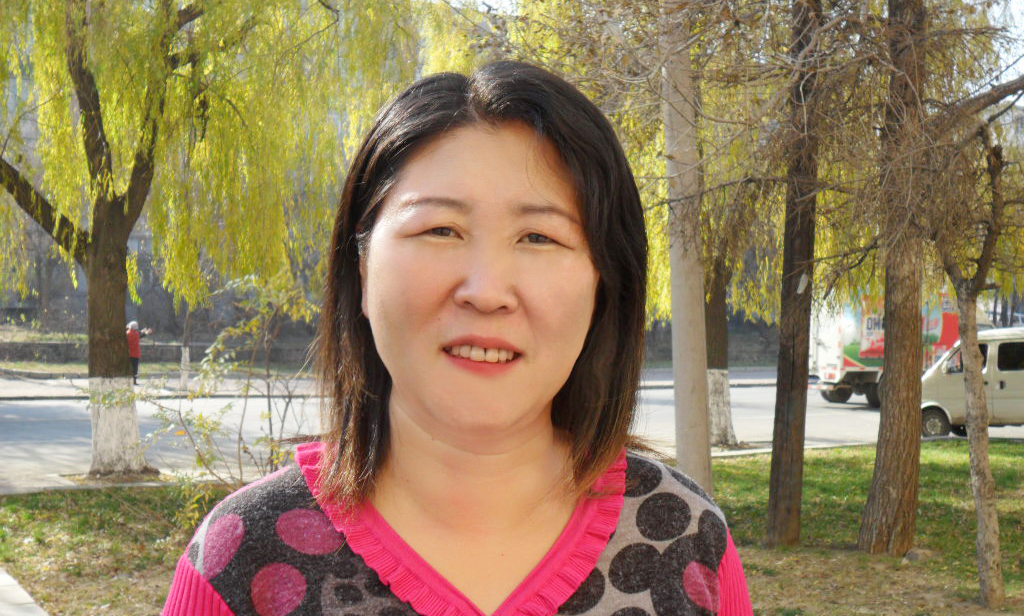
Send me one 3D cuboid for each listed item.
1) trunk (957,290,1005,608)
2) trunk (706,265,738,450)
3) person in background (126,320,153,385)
[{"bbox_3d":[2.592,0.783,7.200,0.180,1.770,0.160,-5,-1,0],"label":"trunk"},{"bbox_3d":[3.148,0.704,19.700,0.460,2.790,0.440,0,-1,0],"label":"trunk"},{"bbox_3d":[-9.170,1.106,32.000,0.600,1.580,0.520,0,-2,-28],"label":"person in background"}]

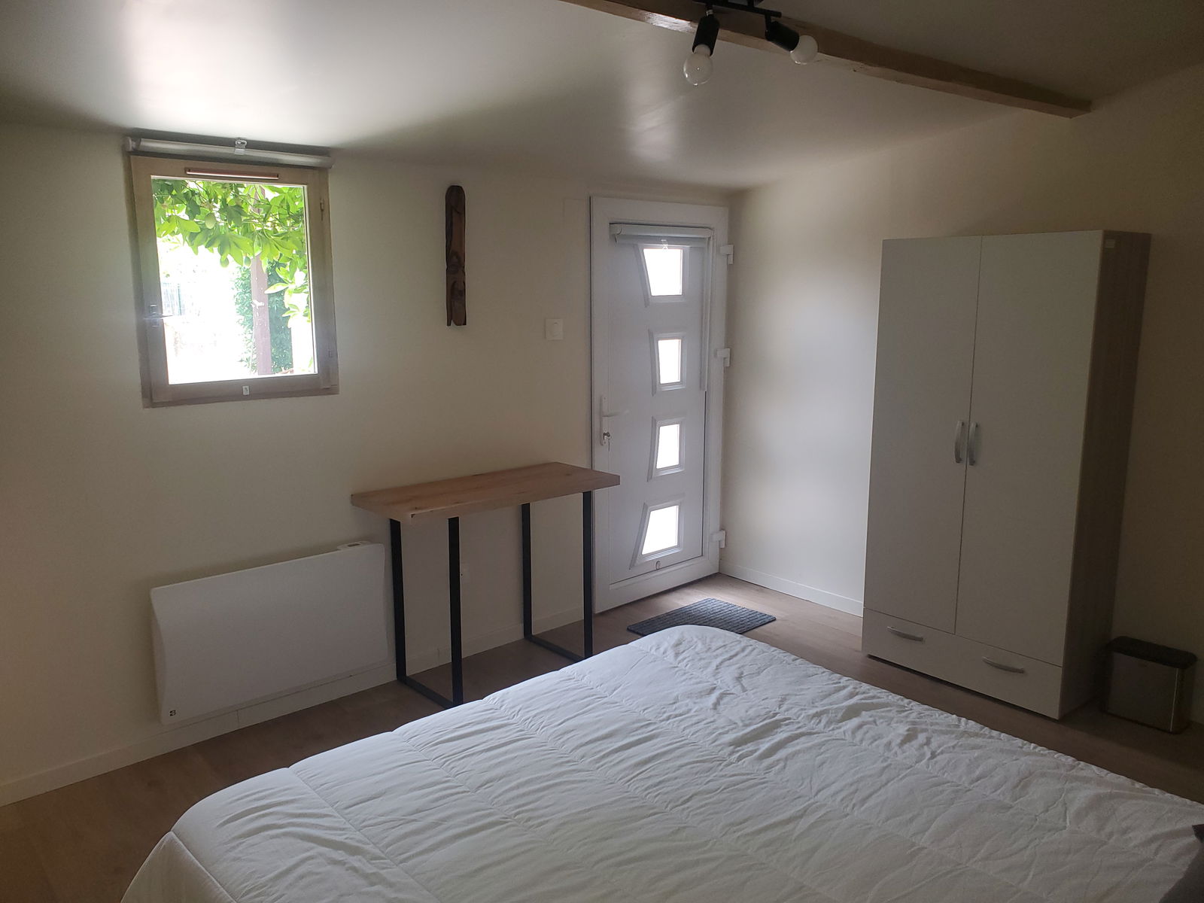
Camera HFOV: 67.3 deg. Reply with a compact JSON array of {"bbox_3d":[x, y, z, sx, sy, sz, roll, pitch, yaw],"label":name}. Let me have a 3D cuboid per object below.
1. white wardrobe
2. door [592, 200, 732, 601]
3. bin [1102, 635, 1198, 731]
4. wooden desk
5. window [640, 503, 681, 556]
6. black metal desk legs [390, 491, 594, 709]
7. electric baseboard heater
[{"bbox_3d":[1.539,0.044,3.560,0.394,1.725,0.832,-8,13,-39],"label":"white wardrobe"},{"bbox_3d":[0.288,-0.229,4.492,0.925,1.945,0.058,-9,13,-42],"label":"door"},{"bbox_3d":[1.974,0.837,3.264,0.148,0.265,0.271,-9,13,-42],"label":"bin"},{"bbox_3d":[-0.430,0.517,3.632,0.987,0.779,0.427,-9,13,-42],"label":"wooden desk"},{"bbox_3d":[0.297,0.393,4.572,0.260,0.219,0.020,-9,13,-42],"label":"window"},{"bbox_3d":[-0.430,0.534,3.632,0.670,0.745,0.424,-9,13,-42],"label":"black metal desk legs"},{"bbox_3d":[-1.153,0.609,3.204,0.826,0.468,0.101,-9,13,-42],"label":"electric baseboard heater"}]

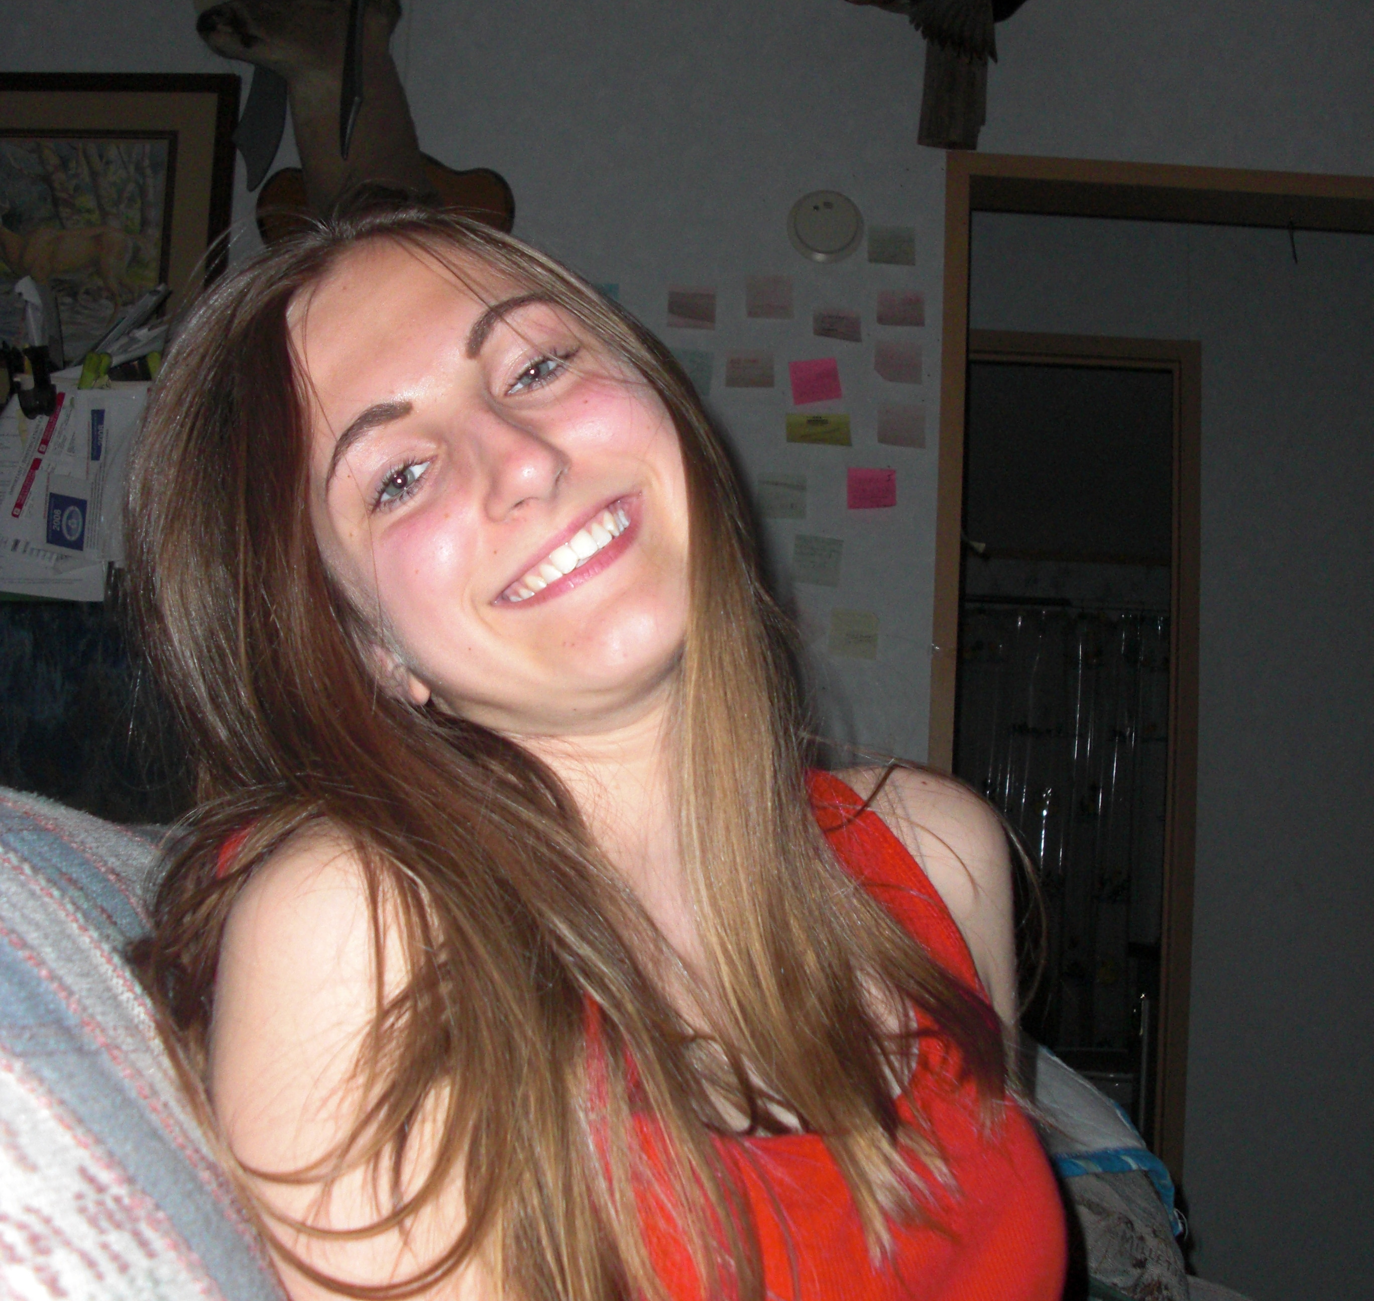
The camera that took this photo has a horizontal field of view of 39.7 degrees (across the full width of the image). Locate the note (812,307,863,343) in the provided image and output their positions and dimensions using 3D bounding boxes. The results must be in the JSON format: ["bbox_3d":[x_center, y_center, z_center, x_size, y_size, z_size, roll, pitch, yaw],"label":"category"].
[{"bbox_3d":[0.239,-0.512,3.010,0.076,0.054,0.006,6,-5,0],"label":"note"}]

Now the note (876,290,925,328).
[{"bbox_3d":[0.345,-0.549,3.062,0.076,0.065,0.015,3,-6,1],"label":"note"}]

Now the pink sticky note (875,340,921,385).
[{"bbox_3d":[0.334,-0.453,3.006,0.076,0.067,0.005,3,-5,0],"label":"pink sticky note"}]

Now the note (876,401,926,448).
[{"bbox_3d":[0.344,-0.359,3.043,0.076,0.071,0.010,3,-6,1],"label":"note"}]

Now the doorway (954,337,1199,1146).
[{"bbox_3d":[0.685,0.357,3.998,0.730,2.073,0.110,3,-5,0],"label":"doorway"}]

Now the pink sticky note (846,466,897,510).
[{"bbox_3d":[0.290,-0.254,2.986,0.076,0.067,0.005,3,-5,0],"label":"pink sticky note"}]

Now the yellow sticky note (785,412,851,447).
[{"bbox_3d":[0.211,-0.353,3.041,0.103,0.057,0.014,3,-6,1],"label":"yellow sticky note"}]

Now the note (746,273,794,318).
[{"bbox_3d":[0.135,-0.567,3.068,0.075,0.072,0.010,3,-6,1],"label":"note"}]

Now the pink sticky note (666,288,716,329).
[{"bbox_3d":[0.009,-0.551,3.066,0.076,0.072,0.010,3,-6,1],"label":"pink sticky note"}]

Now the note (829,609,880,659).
[{"bbox_3d":[0.260,-0.023,2.965,0.076,0.076,0.004,4,-5,0],"label":"note"}]

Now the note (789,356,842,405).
[{"bbox_3d":[0.206,-0.431,3.052,0.075,0.073,0.010,-7,-6,-1],"label":"note"}]

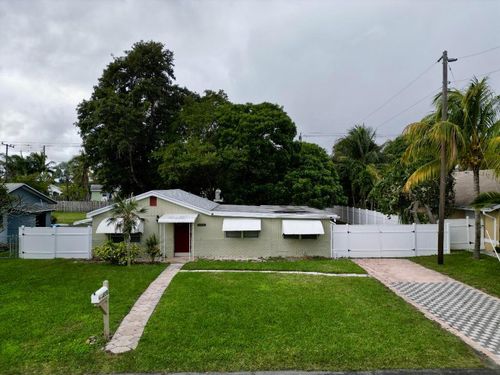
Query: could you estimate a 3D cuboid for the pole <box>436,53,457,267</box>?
[{"bbox_3d":[10.500,-1.700,18.600,1.000,11.500,0.450,0,0,-2],"label":"pole"}]

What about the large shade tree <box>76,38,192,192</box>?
[{"bbox_3d":[-11.700,-5.400,35.000,11.800,18.900,11.000,0,0,-2],"label":"large shade tree"}]

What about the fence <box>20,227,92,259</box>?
[{"bbox_3d":[-11.150,3.120,19.900,4.200,1.870,0.130,0,0,-2],"label":"fence"}]

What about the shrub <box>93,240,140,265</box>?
[{"bbox_3d":[-7.430,3.480,19.300,2.600,1.180,1.400,0,0,-2],"label":"shrub"}]

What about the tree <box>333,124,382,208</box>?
[{"bbox_3d":[12.700,-1.700,41.000,5.900,11.600,5.800,0,0,-2],"label":"tree"}]

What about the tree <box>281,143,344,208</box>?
[{"bbox_3d":[6.600,-0.300,36.000,7.400,8.800,7.200,0,0,-2],"label":"tree"}]

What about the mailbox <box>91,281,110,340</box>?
[{"bbox_3d":[-3.900,3.260,9.050,0.260,1.580,0.680,0,0,3],"label":"mailbox"}]

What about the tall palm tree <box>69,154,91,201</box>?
[{"bbox_3d":[-31.500,-1.200,64.000,4.200,10.600,4.200,0,0,-2],"label":"tall palm tree"}]

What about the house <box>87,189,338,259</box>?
[{"bbox_3d":[-2.150,2.080,24.300,14.400,3.950,9.500,0,0,-2],"label":"house"}]

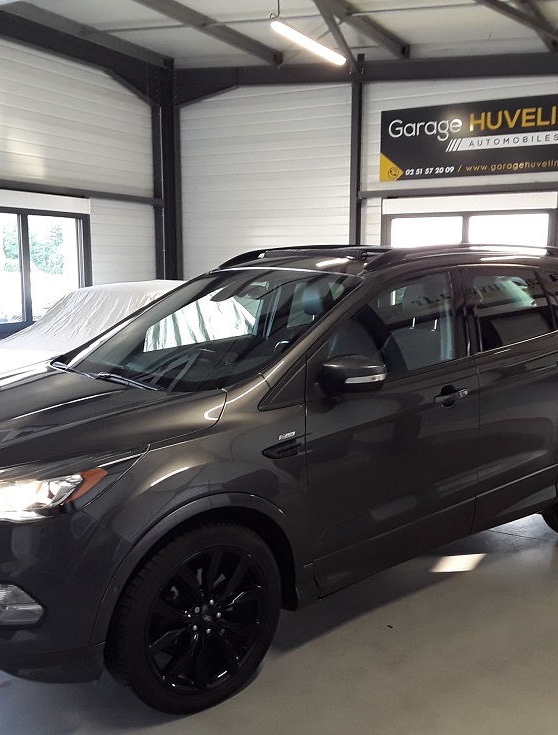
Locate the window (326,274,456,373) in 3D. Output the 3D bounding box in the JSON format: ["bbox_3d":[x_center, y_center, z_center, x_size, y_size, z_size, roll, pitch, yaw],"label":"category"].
[{"bbox_3d":[0.495,-0.196,3.345,0.950,0.465,0.045,-6,-10,-39],"label":"window"}]

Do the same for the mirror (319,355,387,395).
[{"bbox_3d":[0.272,0.025,2.897,0.165,0.145,0.220,-6,10,-39],"label":"mirror"}]

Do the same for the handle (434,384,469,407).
[{"bbox_3d":[0.767,0.124,3.395,0.220,0.085,0.055,-6,10,-39],"label":"handle"}]

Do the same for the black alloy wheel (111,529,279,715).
[{"bbox_3d":[-0.310,0.871,2.756,0.690,0.690,0.235,-7,10,-41],"label":"black alloy wheel"}]

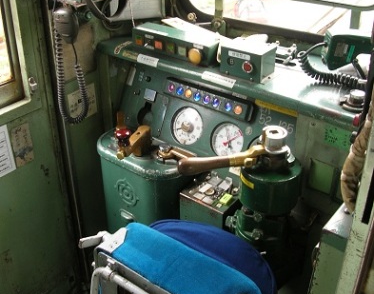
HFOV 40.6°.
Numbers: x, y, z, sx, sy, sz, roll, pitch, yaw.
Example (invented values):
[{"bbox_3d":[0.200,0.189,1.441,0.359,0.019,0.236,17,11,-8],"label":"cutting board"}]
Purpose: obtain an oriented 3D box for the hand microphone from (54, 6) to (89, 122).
[{"bbox_3d":[-0.317,-0.217,1.380,0.089,0.341,0.048,-2,30,-3],"label":"hand microphone"}]

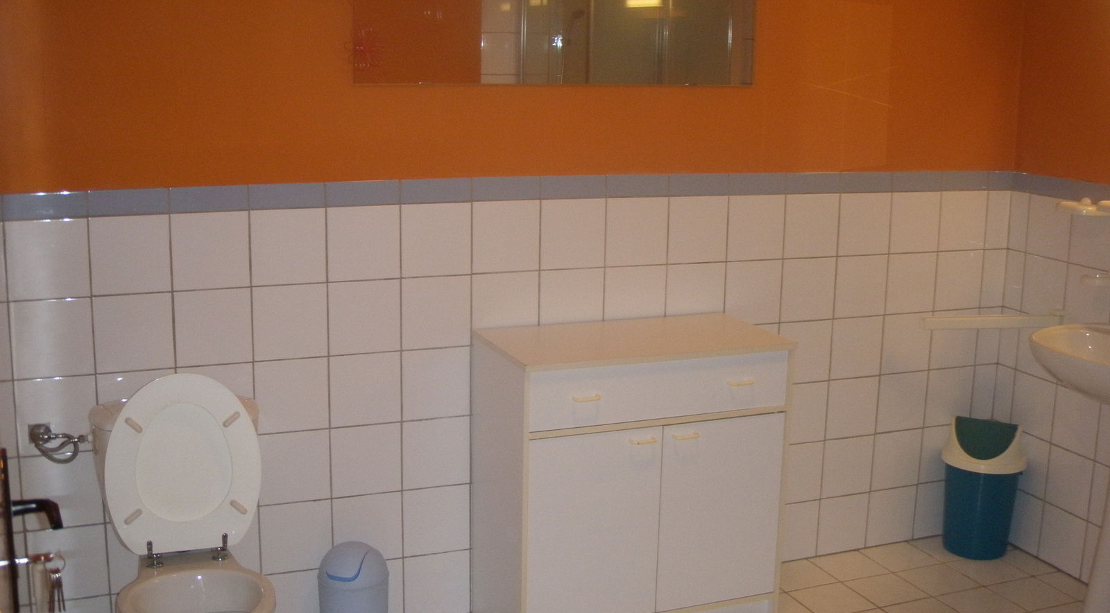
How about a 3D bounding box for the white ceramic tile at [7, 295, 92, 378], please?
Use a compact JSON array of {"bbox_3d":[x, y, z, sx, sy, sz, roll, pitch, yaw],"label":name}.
[{"bbox_3d":[-1.232,0.075,2.989,0.199,0.199,0.010,-4,12,-22],"label":"white ceramic tile"}]

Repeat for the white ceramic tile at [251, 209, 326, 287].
[{"bbox_3d":[-0.690,-0.154,3.152,0.199,0.199,0.010,-4,12,-22],"label":"white ceramic tile"}]

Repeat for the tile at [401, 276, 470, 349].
[{"bbox_3d":[-0.326,0.019,3.343,0.198,0.198,0.010,-4,13,-22],"label":"tile"}]

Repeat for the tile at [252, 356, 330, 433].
[{"bbox_3d":[-0.697,0.238,3.236,0.198,0.198,0.010,-4,13,-22],"label":"tile"}]

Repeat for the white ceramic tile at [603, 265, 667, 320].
[{"bbox_3d":[0.233,-0.017,3.564,0.199,0.199,0.010,-4,12,-22],"label":"white ceramic tile"}]

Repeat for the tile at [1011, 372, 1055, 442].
[{"bbox_3d":[1.578,0.327,4.010,0.010,0.199,0.199,-4,12,-22],"label":"tile"}]

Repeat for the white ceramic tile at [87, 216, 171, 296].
[{"bbox_3d":[-1.052,-0.130,3.018,0.199,0.199,0.010,-4,12,-22],"label":"white ceramic tile"}]

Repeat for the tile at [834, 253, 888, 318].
[{"bbox_3d":[0.971,-0.062,3.862,0.200,0.200,0.010,-4,12,-22],"label":"tile"}]

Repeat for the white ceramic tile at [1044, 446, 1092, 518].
[{"bbox_3d":[1.641,0.555,3.874,0.010,0.199,0.199,-4,12,-22],"label":"white ceramic tile"}]

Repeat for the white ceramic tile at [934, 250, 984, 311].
[{"bbox_3d":[1.330,-0.086,4.019,0.198,0.198,0.010,-4,12,-22],"label":"white ceramic tile"}]

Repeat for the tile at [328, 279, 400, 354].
[{"bbox_3d":[-0.511,0.031,3.269,0.198,0.198,0.010,-4,13,-22],"label":"tile"}]

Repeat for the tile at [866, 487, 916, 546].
[{"bbox_3d":[1.131,0.701,4.095,0.199,0.199,0.010,-4,12,-22],"label":"tile"}]

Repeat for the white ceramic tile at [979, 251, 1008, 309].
[{"bbox_3d":[1.464,-0.093,4.068,0.100,0.200,0.010,-4,12,-22],"label":"white ceramic tile"}]

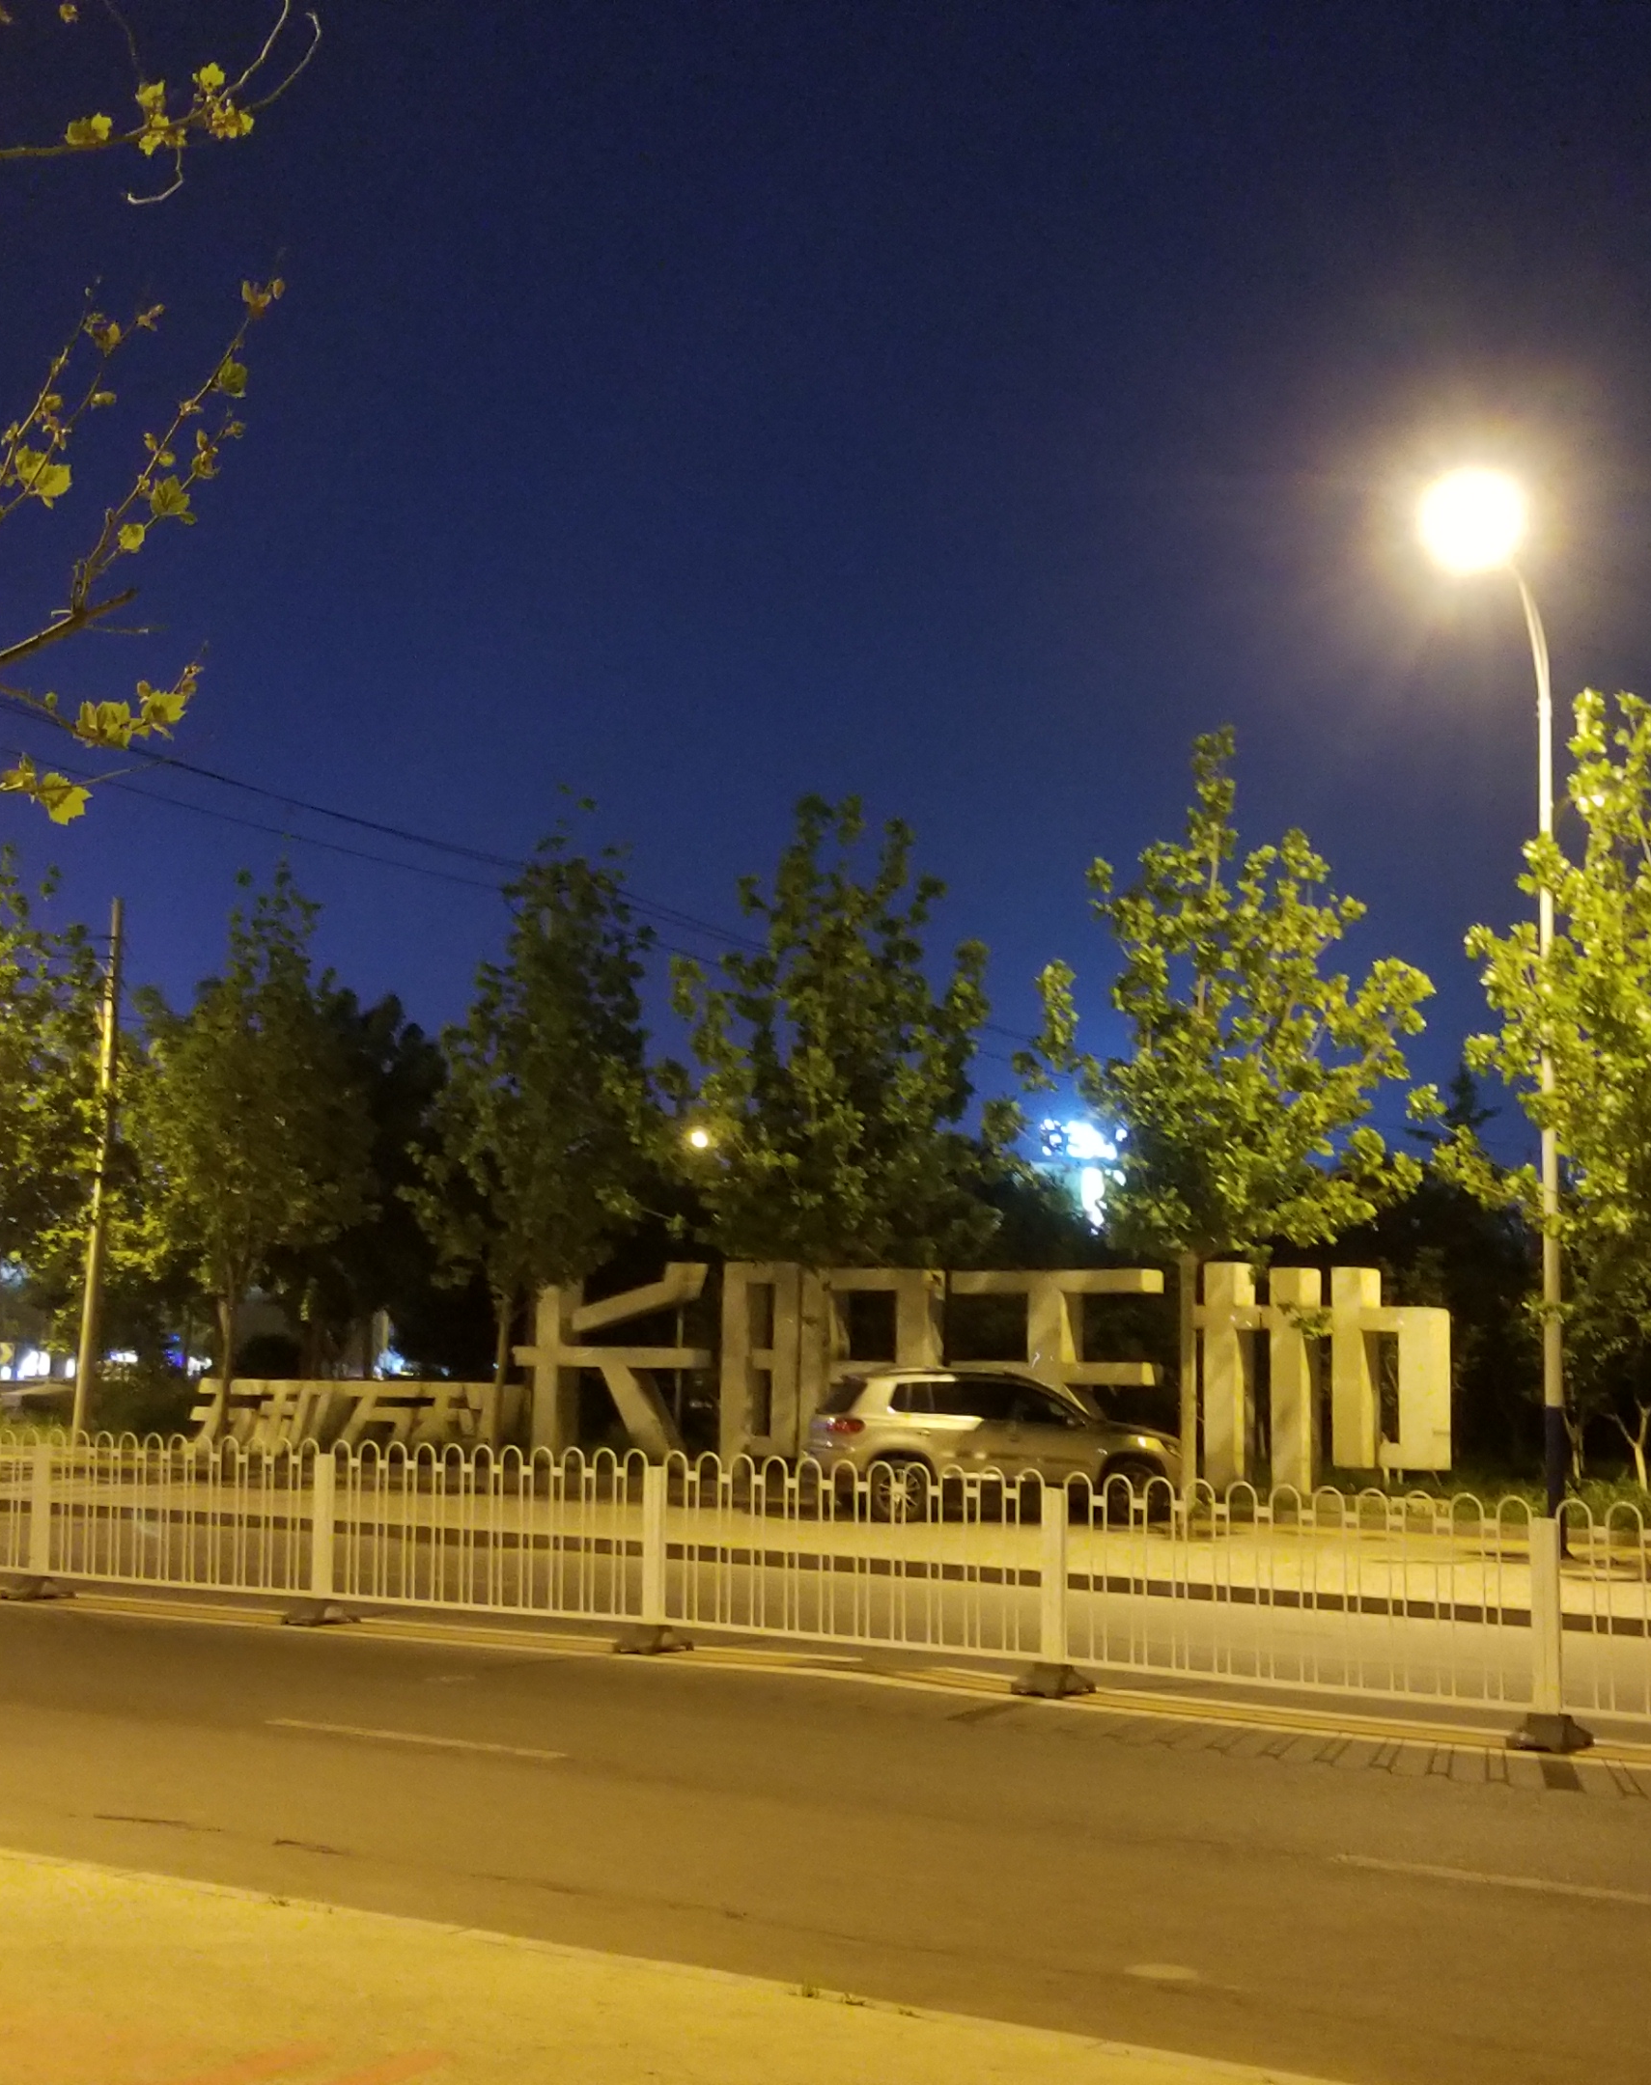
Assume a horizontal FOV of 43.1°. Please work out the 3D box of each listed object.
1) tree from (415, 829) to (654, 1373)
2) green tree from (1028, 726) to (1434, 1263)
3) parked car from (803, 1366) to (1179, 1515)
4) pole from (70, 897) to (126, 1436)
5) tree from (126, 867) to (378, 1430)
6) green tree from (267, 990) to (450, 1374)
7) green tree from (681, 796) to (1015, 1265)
[{"bbox_3d":[-3.638,1.381,25.901,3.088,8.374,2.934,2,-7,-8],"label":"tree"},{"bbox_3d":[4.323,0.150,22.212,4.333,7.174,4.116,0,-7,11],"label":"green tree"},{"bbox_3d":[1.910,4.608,24.218,4.480,1.680,1.810,2,-7,-10],"label":"parked car"},{"bbox_3d":[-10.843,1.894,30.966,0.300,8.255,0.300,1,-6,0],"label":"pole"},{"bbox_3d":[-7.697,1.635,27.760,3.366,8.223,3.198,3,-7,-15],"label":"tree"},{"bbox_3d":[-7.858,2.862,34.924,3.172,7.508,3.013,2,-7,-12],"label":"green tree"},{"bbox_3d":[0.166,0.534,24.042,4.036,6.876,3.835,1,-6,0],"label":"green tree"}]

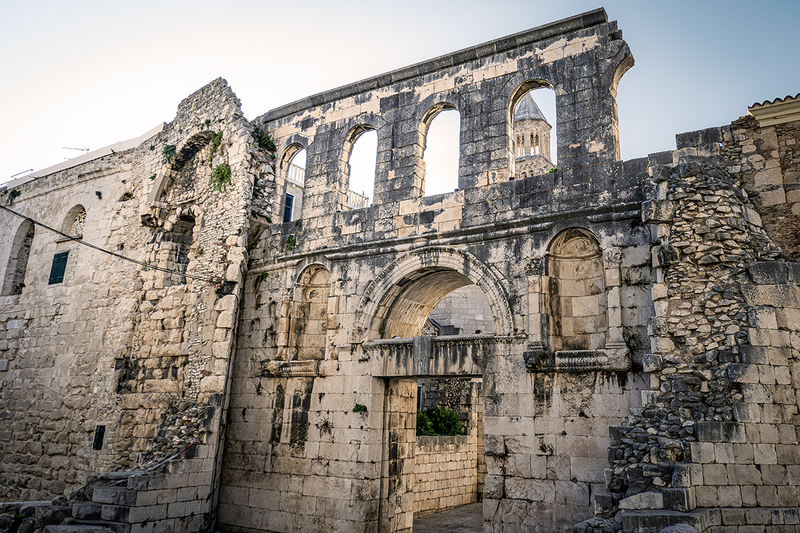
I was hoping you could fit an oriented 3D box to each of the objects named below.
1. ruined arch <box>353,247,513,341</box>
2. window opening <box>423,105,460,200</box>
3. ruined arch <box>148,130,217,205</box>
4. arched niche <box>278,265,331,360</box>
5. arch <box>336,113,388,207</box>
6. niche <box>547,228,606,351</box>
[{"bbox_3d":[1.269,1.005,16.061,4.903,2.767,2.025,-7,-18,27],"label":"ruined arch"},{"bbox_3d":[1.338,-3.511,16.664,1.431,3.146,0.648,-7,-18,27],"label":"window opening"},{"bbox_3d":[-8.918,-3.999,22.833,4.022,3.409,1.013,-7,-18,27],"label":"ruined arch"},{"bbox_3d":[-2.849,1.511,17.400,2.105,3.164,0.770,-7,-18,27],"label":"arched niche"},{"bbox_3d":[-1.151,-3.442,18.013,2.052,3.470,0.648,-7,-18,27],"label":"arch"},{"bbox_3d":[4.555,0.627,13.633,1.442,3.112,0.702,-7,-18,27],"label":"niche"}]

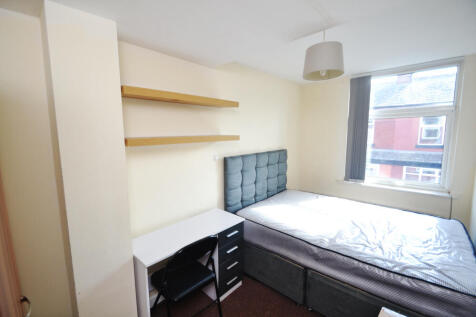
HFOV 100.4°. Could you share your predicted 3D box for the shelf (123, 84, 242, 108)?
[{"bbox_3d":[-0.448,-0.538,1.826,0.183,0.055,1.159,6,10,43],"label":"shelf"}]

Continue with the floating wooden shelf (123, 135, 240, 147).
[{"bbox_3d":[-0.437,-0.178,1.877,0.183,0.056,1.173,6,10,43],"label":"floating wooden shelf"}]

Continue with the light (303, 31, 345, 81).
[{"bbox_3d":[0.585,-0.721,1.347,0.256,0.306,0.256,6,9,43],"label":"light"}]

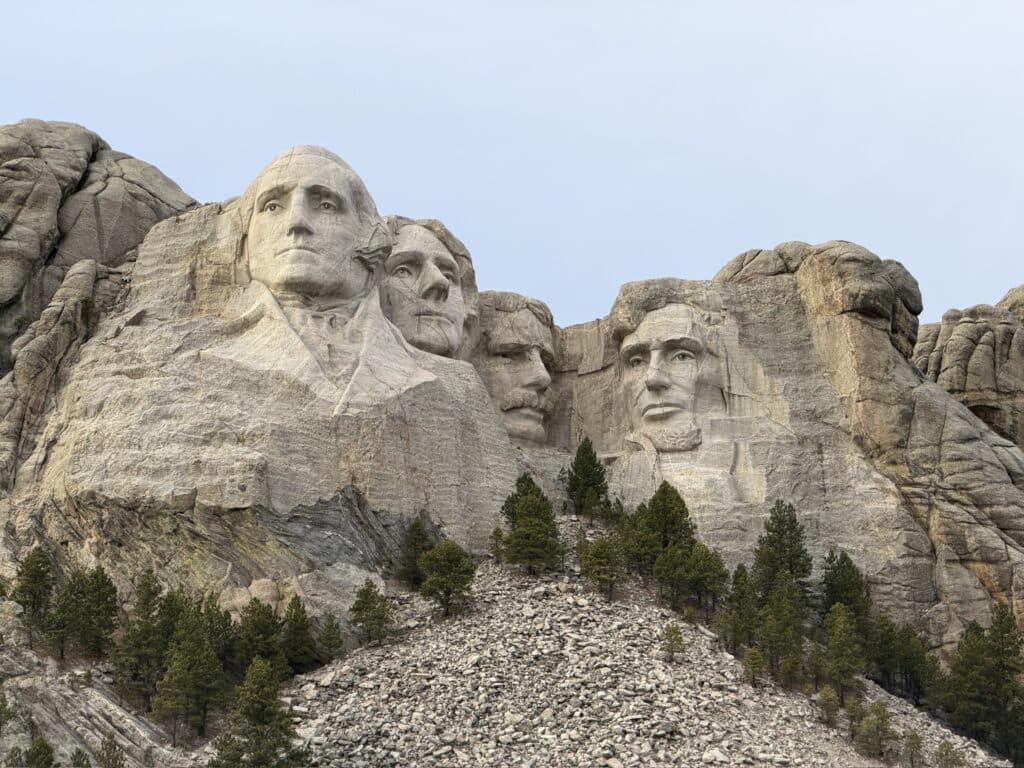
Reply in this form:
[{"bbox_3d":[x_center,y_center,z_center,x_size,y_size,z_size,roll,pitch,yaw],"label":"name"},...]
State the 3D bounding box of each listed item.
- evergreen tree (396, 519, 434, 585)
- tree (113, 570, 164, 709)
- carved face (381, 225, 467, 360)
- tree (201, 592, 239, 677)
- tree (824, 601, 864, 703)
[{"bbox_3d":[-10.783,19.138,334.000,4.516,8.522,4.516,0,-16,0],"label":"evergreen tree"},{"bbox_3d":[-38.890,26.720,309.890,5.410,14.630,5.410,0,-15,0],"label":"tree"},{"bbox_3d":[-10.826,-11.692,366.000,10.000,16.000,7.500,9,-18,-29],"label":"carved face"},{"bbox_3d":[-31.050,26.780,315.200,4.030,9.280,4.030,0,-15,0],"label":"tree"},{"bbox_3d":[35.968,29.261,320.000,4.760,11.475,4.760,0,-16,0],"label":"tree"}]

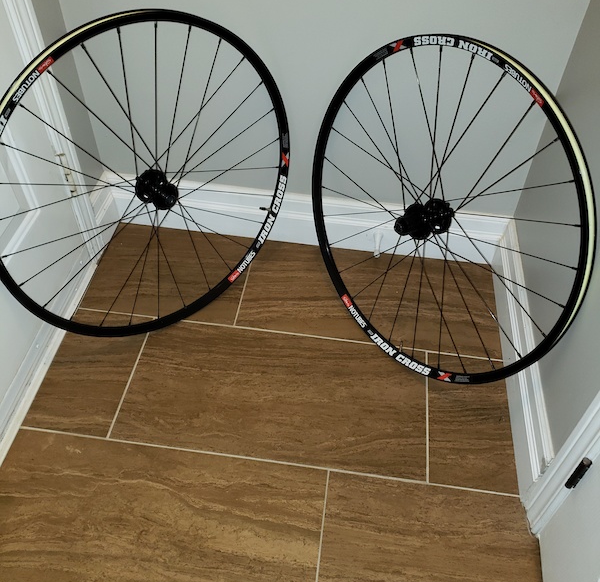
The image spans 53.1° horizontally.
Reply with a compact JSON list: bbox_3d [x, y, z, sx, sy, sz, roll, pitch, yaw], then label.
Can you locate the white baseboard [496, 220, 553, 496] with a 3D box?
[{"bbox_3d":[0.449,0.104,1.242,0.016,0.142,0.606,7,48,4],"label":"white baseboard"}]

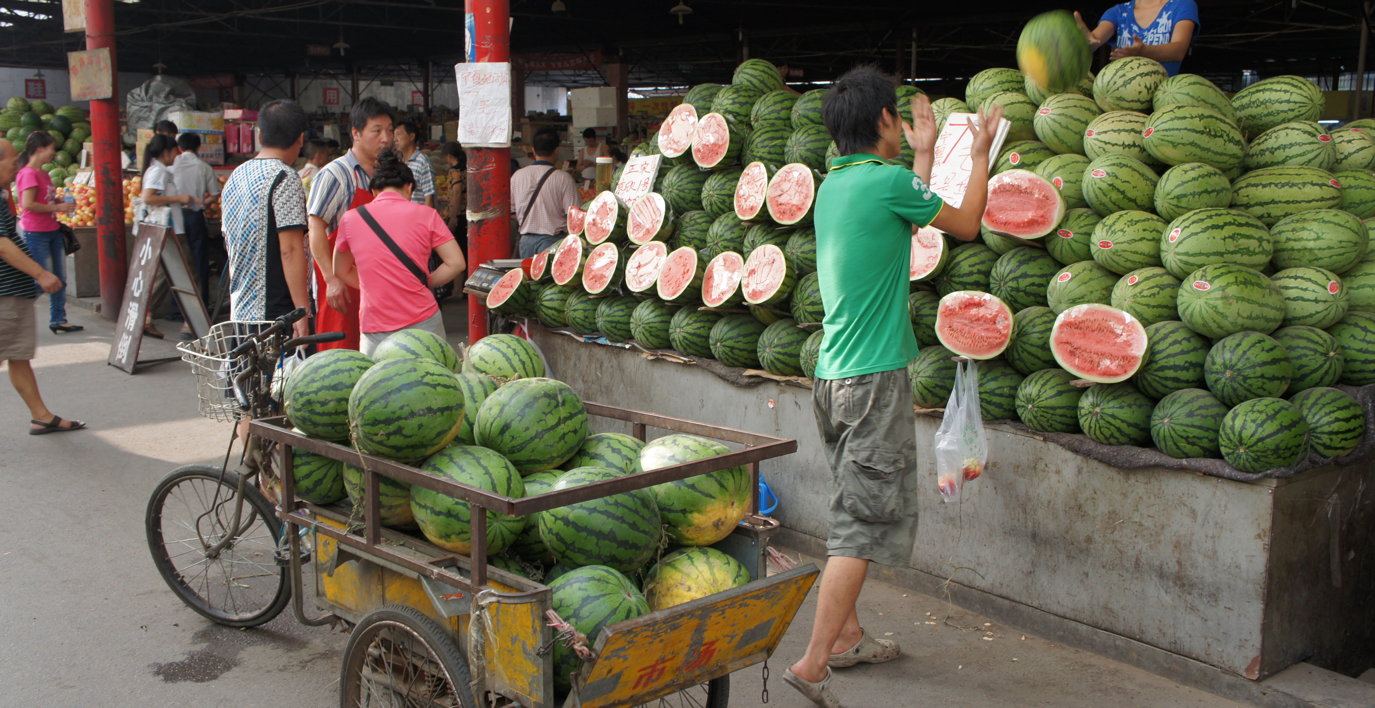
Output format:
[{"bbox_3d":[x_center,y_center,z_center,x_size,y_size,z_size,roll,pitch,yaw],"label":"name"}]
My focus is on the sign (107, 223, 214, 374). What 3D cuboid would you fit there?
[{"bbox_3d":[-3.612,-0.403,9.434,0.620,0.970,0.470,-7,12,-41],"label":"sign"}]

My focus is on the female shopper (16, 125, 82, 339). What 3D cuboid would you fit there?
[{"bbox_3d":[-4.942,-0.956,10.605,0.520,1.570,0.450,-1,9,-10],"label":"female shopper"}]

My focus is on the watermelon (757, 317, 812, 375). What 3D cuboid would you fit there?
[{"bbox_3d":[0.384,-0.031,5.340,0.259,0.225,0.225,-6,11,-39],"label":"watermelon"}]

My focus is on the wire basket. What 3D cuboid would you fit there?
[{"bbox_3d":[-1.447,0.052,4.330,0.220,0.220,0.300,5,22,25],"label":"wire basket"}]

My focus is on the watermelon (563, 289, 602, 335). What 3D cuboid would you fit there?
[{"bbox_3d":[-0.464,-0.196,6.342,0.240,0.215,0.215,-7,12,-40],"label":"watermelon"}]

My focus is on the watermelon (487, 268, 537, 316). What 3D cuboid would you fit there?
[{"bbox_3d":[-0.856,-0.292,6.856,0.140,0.250,0.250,34,-12,-35],"label":"watermelon"}]

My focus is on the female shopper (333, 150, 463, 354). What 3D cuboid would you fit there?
[{"bbox_3d":[-1.173,-0.067,5.671,0.520,1.520,0.380,-1,9,-9],"label":"female shopper"}]

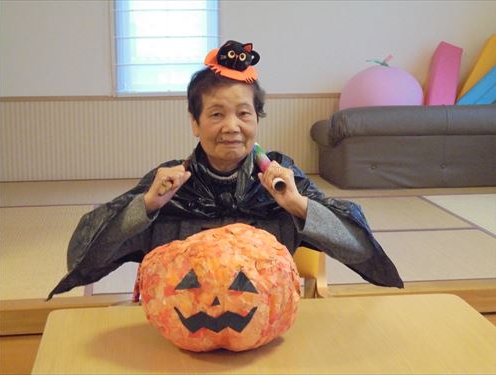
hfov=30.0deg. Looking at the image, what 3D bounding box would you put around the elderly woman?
[{"bbox_3d":[-0.041,0.299,2.040,0.800,1.240,0.680,-1,9,-6],"label":"elderly woman"}]

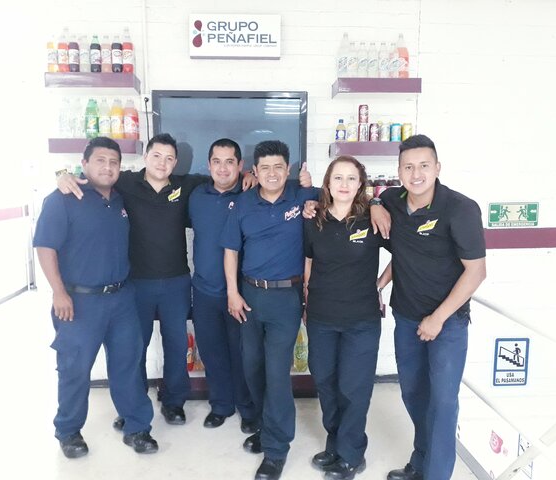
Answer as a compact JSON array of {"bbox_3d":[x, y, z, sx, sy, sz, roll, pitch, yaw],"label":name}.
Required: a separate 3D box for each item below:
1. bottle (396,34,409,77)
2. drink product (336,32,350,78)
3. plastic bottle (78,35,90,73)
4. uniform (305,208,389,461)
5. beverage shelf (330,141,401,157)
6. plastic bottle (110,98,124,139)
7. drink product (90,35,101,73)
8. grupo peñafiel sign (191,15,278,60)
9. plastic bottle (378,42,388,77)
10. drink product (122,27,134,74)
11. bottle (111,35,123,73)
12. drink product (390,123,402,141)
[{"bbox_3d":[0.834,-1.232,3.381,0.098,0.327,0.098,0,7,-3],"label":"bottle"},{"bbox_3d":[0.444,-1.219,3.335,0.080,0.295,0.080,0,7,-3],"label":"drink product"},{"bbox_3d":[-1.235,-1.183,3.194,0.071,0.242,0.071,0,7,-3],"label":"plastic bottle"},{"bbox_3d":[0.351,0.507,2.562,0.420,1.290,0.320,1,6,7],"label":"uniform"},{"bbox_3d":[0.655,-0.616,3.435,0.552,0.090,0.233,0,7,-3],"label":"beverage shelf"},{"bbox_3d":[-1.047,-0.786,3.256,0.086,0.267,0.086,0,7,-3],"label":"plastic bottle"},{"bbox_3d":[-1.155,-1.175,3.172,0.070,0.240,0.070,0,6,-4],"label":"drink product"},{"bbox_3d":[-0.291,-1.390,3.424,0.625,0.285,0.060,0,7,-3],"label":"grupo peñafiel sign"},{"bbox_3d":[0.710,-1.193,3.348,0.067,0.233,0.067,0,7,-3],"label":"plastic bottle"},{"bbox_3d":[-0.974,-1.231,3.252,0.075,0.294,0.075,0,6,-3],"label":"drink product"},{"bbox_3d":[-1.051,-1.198,3.245,0.068,0.236,0.068,0,7,-3],"label":"bottle"},{"bbox_3d":[0.813,-0.729,3.417,0.067,0.122,0.067,0,7,-3],"label":"drink product"}]

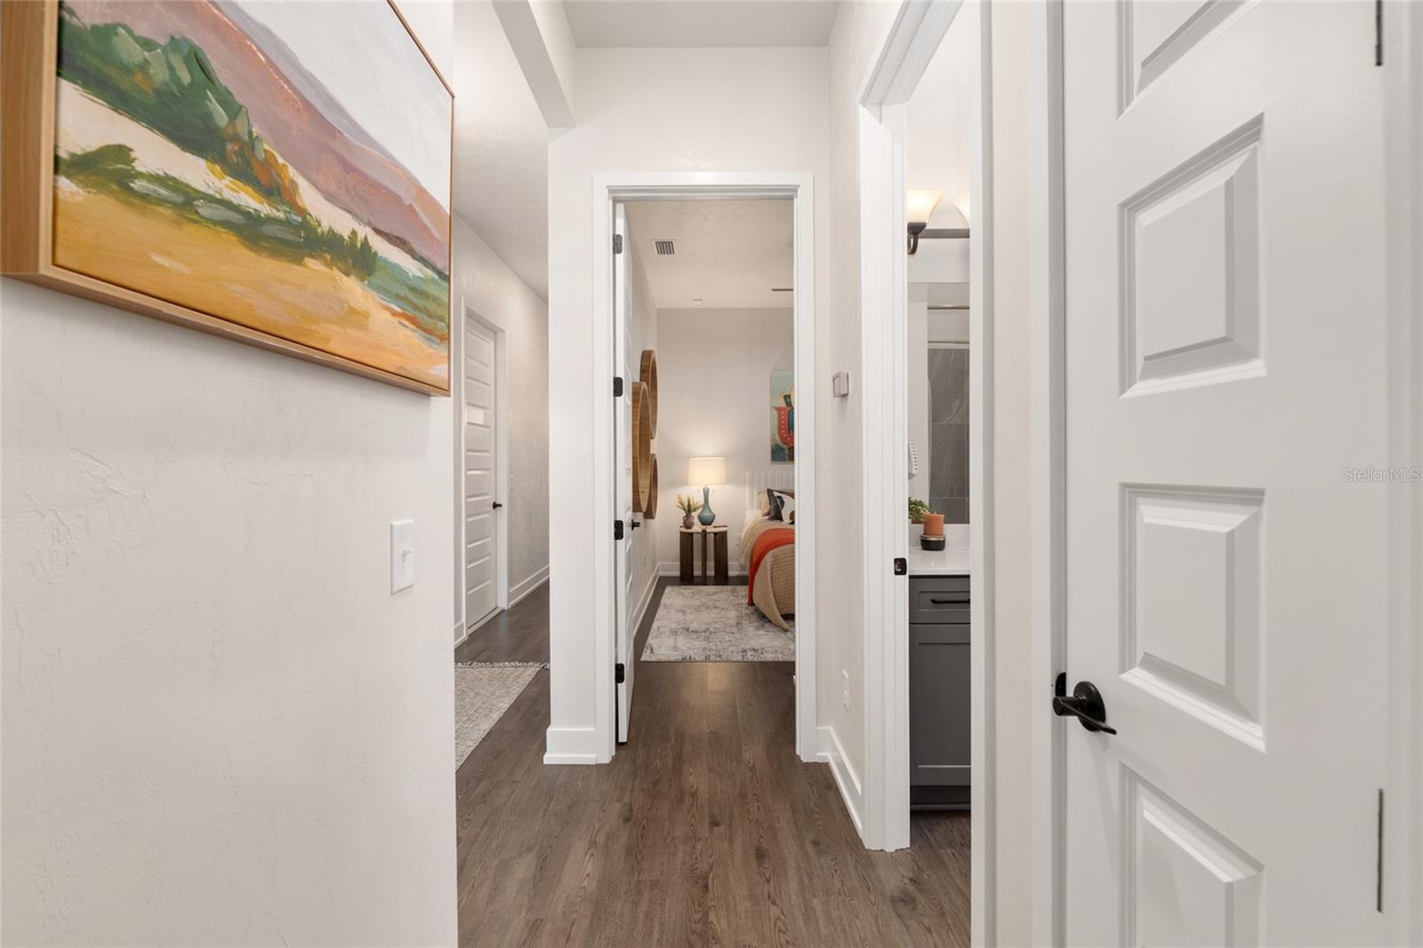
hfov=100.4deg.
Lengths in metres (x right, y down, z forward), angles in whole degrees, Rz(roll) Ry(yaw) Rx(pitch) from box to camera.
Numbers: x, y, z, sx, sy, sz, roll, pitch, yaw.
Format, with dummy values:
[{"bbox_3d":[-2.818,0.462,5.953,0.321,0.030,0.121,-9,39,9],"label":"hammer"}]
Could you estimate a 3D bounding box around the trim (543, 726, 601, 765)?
[{"bbox_3d":[-0.600,1.162,2.525,0.235,0.142,0.032,0,0,0],"label":"trim"}]

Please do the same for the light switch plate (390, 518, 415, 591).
[{"bbox_3d":[-0.517,0.137,1.000,0.012,0.115,0.071,0,0,0],"label":"light switch plate"}]

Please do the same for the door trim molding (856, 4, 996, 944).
[{"bbox_3d":[0.553,-0.020,1.510,0.150,2.500,0.940,0,0,0],"label":"door trim molding"}]

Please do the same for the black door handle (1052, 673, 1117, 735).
[{"bbox_3d":[0.480,0.311,0.755,0.055,0.068,0.160,0,0,0],"label":"black door handle"}]

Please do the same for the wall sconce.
[{"bbox_3d":[0.852,-1.034,2.490,0.200,0.200,0.220,0,0,0],"label":"wall sconce"}]

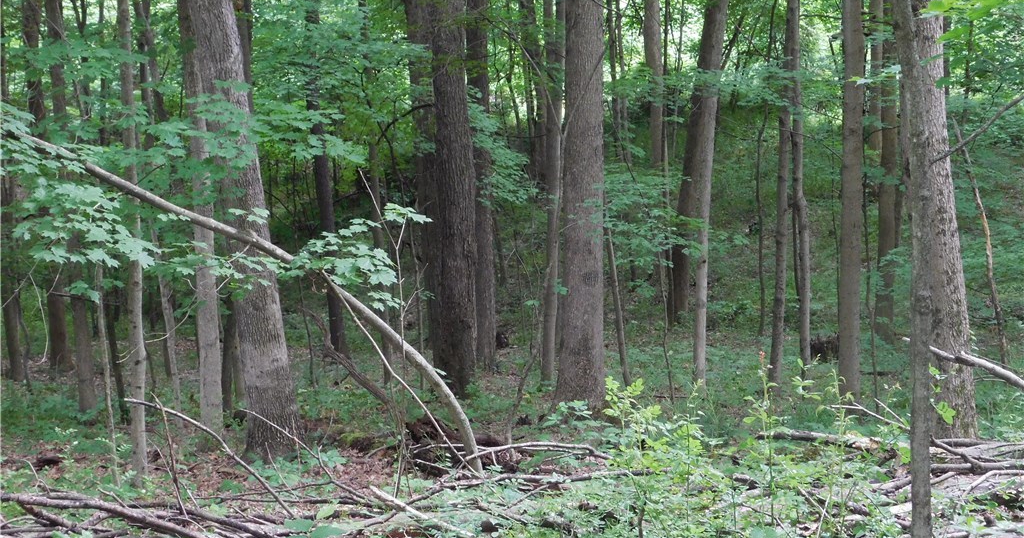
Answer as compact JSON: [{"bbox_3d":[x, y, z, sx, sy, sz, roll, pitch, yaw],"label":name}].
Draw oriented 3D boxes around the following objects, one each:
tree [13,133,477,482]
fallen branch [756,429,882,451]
[{"bbox_3d":[-1.504,0.089,12.300,3.628,0.500,0.400,37,0,-10],"label":"tree"},{"bbox_3d":[2.221,1.239,14.150,0.960,0.150,0.140,1,1,31],"label":"fallen branch"}]

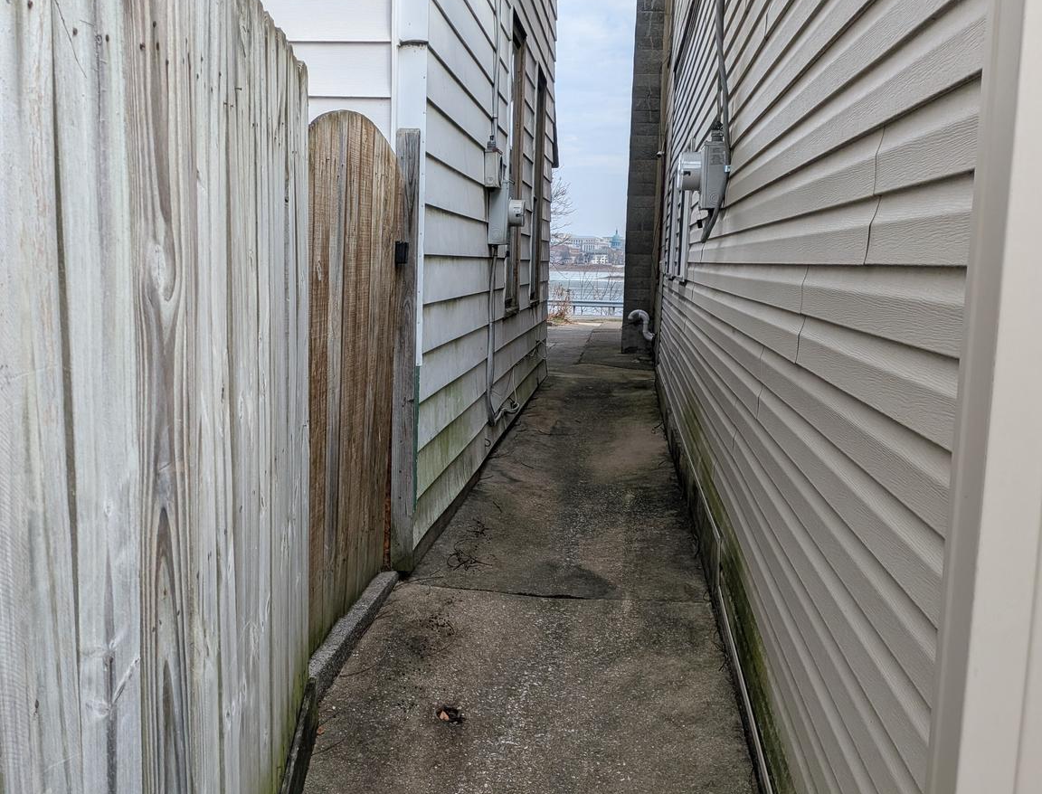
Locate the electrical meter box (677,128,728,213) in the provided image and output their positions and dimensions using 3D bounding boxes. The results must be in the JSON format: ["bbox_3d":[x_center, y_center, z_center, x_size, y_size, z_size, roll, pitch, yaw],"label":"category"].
[{"bbox_3d":[0.833,-1.018,4.393,0.187,0.338,0.205,2,8,6],"label":"electrical meter box"}]

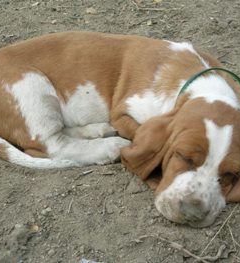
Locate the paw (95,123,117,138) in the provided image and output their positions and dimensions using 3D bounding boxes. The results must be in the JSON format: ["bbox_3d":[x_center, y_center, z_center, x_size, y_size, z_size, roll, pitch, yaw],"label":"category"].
[{"bbox_3d":[-0.019,-0.001,1.050,0.042,0.026,0.036,-1,35,-2],"label":"paw"}]

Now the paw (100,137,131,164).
[{"bbox_3d":[-0.005,0.027,1.010,0.050,0.034,0.042,-5,35,-7],"label":"paw"}]

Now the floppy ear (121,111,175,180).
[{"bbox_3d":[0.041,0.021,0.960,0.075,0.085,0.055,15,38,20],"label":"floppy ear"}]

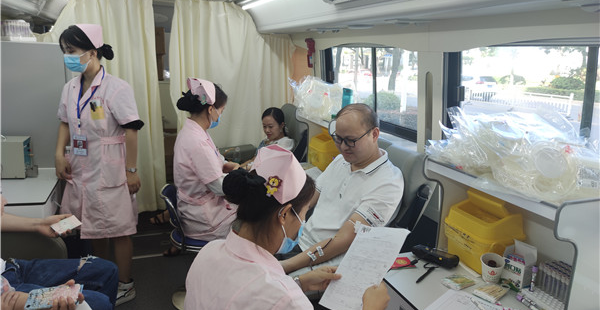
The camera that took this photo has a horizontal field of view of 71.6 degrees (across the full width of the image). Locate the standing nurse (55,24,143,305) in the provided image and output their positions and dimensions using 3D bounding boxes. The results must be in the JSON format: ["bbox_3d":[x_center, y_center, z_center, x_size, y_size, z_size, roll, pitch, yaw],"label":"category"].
[{"bbox_3d":[-1.113,0.107,2.316,0.490,1.600,0.330,11,15,31],"label":"standing nurse"}]

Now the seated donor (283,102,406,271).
[{"bbox_3d":[0.054,0.493,1.650,0.530,1.280,0.820,13,16,36],"label":"seated donor"}]

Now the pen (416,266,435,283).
[{"bbox_3d":[0.442,0.420,1.457,0.011,0.011,0.149,14,17,38],"label":"pen"}]

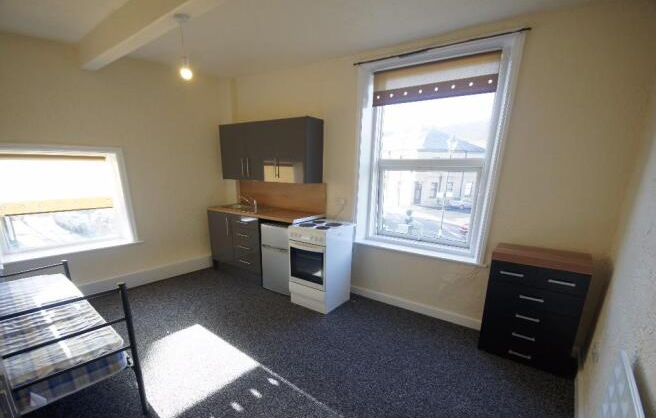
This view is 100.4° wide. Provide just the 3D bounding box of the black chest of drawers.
[{"bbox_3d":[1.665,0.786,2.261,0.625,0.868,0.350,7,12,33],"label":"black chest of drawers"}]

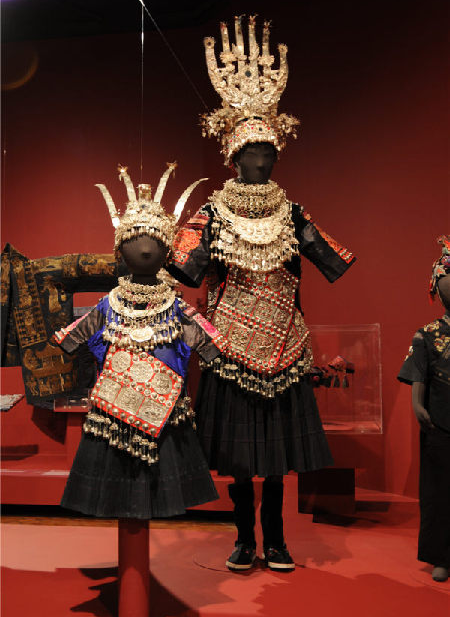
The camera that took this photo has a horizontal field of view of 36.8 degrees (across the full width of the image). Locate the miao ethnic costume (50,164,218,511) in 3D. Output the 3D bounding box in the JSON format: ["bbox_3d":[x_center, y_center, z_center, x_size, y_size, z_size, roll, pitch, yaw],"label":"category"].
[{"bbox_3d":[-0.262,0.068,2.020,0.500,1.010,0.410,1,-2,-10],"label":"miao ethnic costume"}]

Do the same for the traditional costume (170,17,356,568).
[{"bbox_3d":[0.140,-0.090,2.540,0.700,2.040,0.460,1,-2,-12],"label":"traditional costume"}]

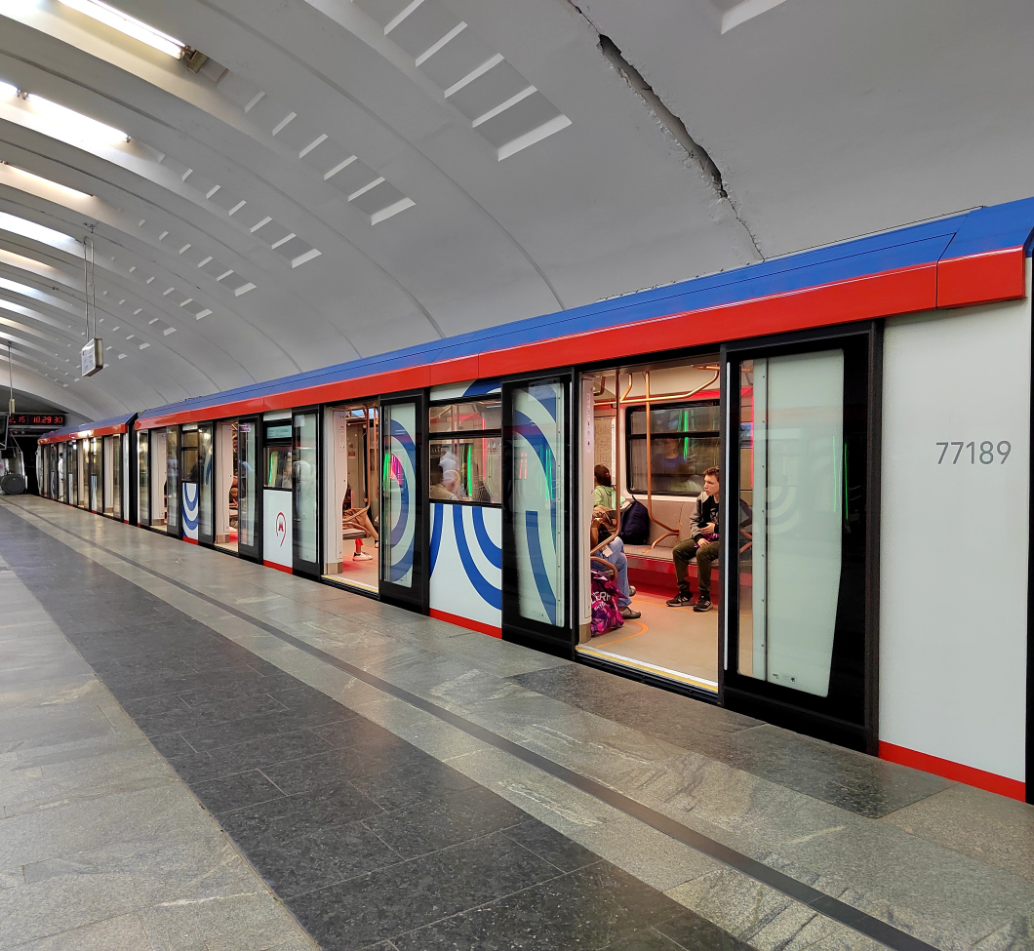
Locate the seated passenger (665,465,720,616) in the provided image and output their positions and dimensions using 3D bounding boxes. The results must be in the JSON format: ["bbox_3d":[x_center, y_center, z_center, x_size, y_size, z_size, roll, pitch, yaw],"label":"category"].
[{"bbox_3d":[1.786,0.571,7.912,0.740,1.310,0.580,-1,1,-35],"label":"seated passenger"}]

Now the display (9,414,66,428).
[{"bbox_3d":[-21.285,-2.456,37.303,2.300,0.530,0.200,-1,1,-35],"label":"display"}]

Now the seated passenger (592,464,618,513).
[{"bbox_3d":[0.892,0.533,9.244,0.680,1.280,0.500,0,1,15],"label":"seated passenger"}]

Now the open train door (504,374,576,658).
[{"bbox_3d":[0.170,0.255,6.383,0.080,2.030,0.910,-1,1,-35],"label":"open train door"}]

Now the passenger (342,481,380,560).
[{"bbox_3d":[-2.276,0.537,11.221,1.000,1.260,0.520,-1,1,-35],"label":"passenger"}]

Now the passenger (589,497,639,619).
[{"bbox_3d":[0.610,0.608,7.055,0.900,1.270,0.530,-1,1,-35],"label":"passenger"}]

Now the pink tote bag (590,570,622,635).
[{"bbox_3d":[0.614,0.970,6.726,0.250,0.540,0.460,1,1,43],"label":"pink tote bag"}]

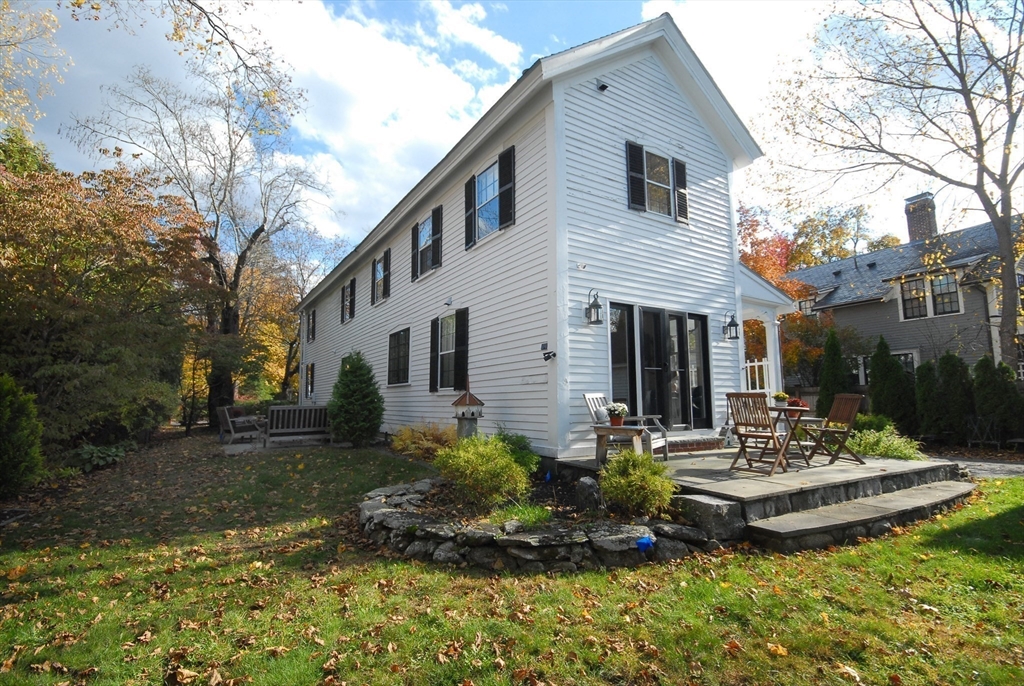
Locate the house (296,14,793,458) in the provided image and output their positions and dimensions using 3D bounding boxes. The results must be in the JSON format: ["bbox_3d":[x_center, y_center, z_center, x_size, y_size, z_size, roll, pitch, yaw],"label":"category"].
[{"bbox_3d":[-2.890,-0.798,18.654,7.100,8.000,23.600,4,-8,-32],"label":"house"}]

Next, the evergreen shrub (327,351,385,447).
[{"bbox_3d":[-3.505,1.264,11.036,1.270,2.172,1.250,4,-9,-32],"label":"evergreen shrub"}]

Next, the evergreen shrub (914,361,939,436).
[{"bbox_3d":[10.469,1.411,12.200,0.720,2.000,0.720,4,-8,-32],"label":"evergreen shrub"}]

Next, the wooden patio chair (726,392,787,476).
[{"bbox_3d":[2.843,1.027,5.566,0.520,0.880,0.490,4,-8,-31],"label":"wooden patio chair"}]

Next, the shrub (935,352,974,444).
[{"bbox_3d":[11.547,1.435,12.706,0.820,2.399,0.820,3,-8,-24],"label":"shrub"}]

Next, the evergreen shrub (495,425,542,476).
[{"bbox_3d":[0.035,1.528,6.750,0.760,0.761,0.720,0,-7,0],"label":"evergreen shrub"}]

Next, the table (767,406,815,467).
[{"bbox_3d":[3.500,1.196,6.255,0.670,0.705,0.670,2,-7,-15],"label":"table"}]

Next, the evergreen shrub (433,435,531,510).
[{"bbox_3d":[-0.301,1.259,4.780,0.880,0.690,0.860,0,-7,0],"label":"evergreen shrub"}]

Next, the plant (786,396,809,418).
[{"bbox_3d":[4.473,1.017,7.600,0.360,0.330,0.360,4,-8,-32],"label":"plant"}]

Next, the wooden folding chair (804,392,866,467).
[{"bbox_3d":[4.310,1.126,6.412,0.520,0.880,0.490,-1,-7,3],"label":"wooden folding chair"}]

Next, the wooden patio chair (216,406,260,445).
[{"bbox_3d":[-6.949,2.082,12.317,0.700,0.900,0.820,-7,-10,44],"label":"wooden patio chair"}]

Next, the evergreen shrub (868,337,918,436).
[{"bbox_3d":[10.972,1.292,14.015,1.080,3.015,1.020,3,-8,-24],"label":"evergreen shrub"}]

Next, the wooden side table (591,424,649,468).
[{"bbox_3d":[1.341,1.263,5.854,0.660,0.490,0.360,-7,-10,42],"label":"wooden side table"}]

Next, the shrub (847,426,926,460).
[{"bbox_3d":[5.427,1.472,7.107,0.900,0.500,1.050,4,-8,-32],"label":"shrub"}]

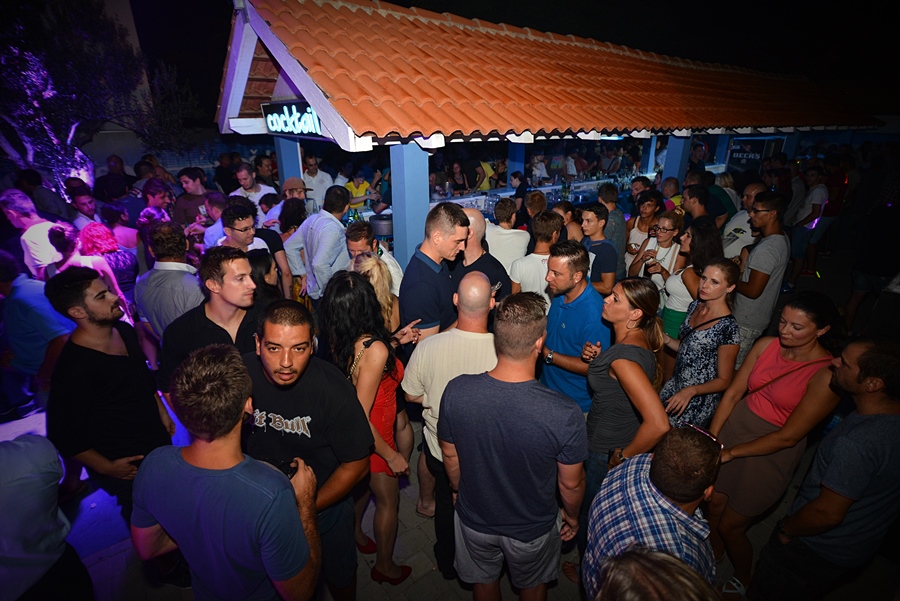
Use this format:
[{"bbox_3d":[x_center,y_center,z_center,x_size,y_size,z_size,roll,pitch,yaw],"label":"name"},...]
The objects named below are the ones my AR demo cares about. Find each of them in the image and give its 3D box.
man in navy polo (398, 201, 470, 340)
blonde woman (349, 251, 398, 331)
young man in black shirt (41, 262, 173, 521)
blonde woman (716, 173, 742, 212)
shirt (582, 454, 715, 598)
[{"bbox_3d":[-0.060,0.397,2.417,0.420,1.880,0.540,3,23,7],"label":"man in navy polo"},{"bbox_3d":[-0.380,0.506,2.442,0.340,1.660,0.460,15,27,32],"label":"blonde woman"},{"bbox_3d":[-1.440,0.660,1.964,0.420,1.750,0.550,0,23,0],"label":"young man in black shirt"},{"bbox_3d":[3.700,-0.959,5.894,0.460,1.660,0.300,-4,23,-9],"label":"blonde woman"},{"bbox_3d":[0.480,0.762,1.149,0.360,0.680,0.490,-3,23,-6],"label":"shirt"}]

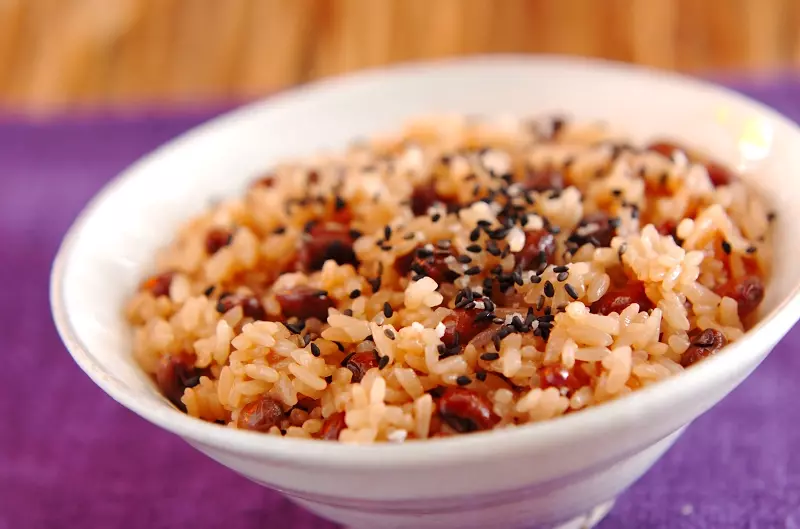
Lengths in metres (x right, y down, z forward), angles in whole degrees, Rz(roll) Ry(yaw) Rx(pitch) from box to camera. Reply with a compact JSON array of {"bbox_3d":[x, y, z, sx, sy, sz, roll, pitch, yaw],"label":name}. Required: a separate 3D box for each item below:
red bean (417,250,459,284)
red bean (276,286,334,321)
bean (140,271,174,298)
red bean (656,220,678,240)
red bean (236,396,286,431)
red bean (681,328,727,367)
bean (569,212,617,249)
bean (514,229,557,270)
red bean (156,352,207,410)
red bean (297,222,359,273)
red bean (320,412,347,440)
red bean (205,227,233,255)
[{"bbox_3d":[0.006,0.000,0.460,0.009,0.006,0.006,8,34,25],"label":"red bean"},{"bbox_3d":[-0.015,0.006,0.456,0.010,0.006,0.006,8,34,25],"label":"red bean"},{"bbox_3d":[-0.040,0.003,0.481,0.008,0.005,0.006,-17,34,-17],"label":"bean"},{"bbox_3d":[0.044,-0.006,0.465,0.006,0.005,0.006,5,32,20],"label":"red bean"},{"bbox_3d":[-0.021,0.023,0.434,0.008,0.006,0.006,-11,30,-5],"label":"red bean"},{"bbox_3d":[0.048,0.013,0.451,0.009,0.006,0.006,-25,37,-27],"label":"red bean"},{"bbox_3d":[0.032,-0.005,0.476,0.009,0.006,0.006,-5,32,2],"label":"bean"},{"bbox_3d":[0.022,-0.002,0.462,0.006,0.006,0.009,14,37,33],"label":"bean"},{"bbox_3d":[-0.034,0.018,0.445,0.007,0.007,0.009,-28,36,-31],"label":"red bean"},{"bbox_3d":[-0.012,-0.003,0.471,0.010,0.007,0.007,-1,31,12],"label":"red bean"},{"bbox_3d":[-0.010,0.025,0.441,0.006,0.005,0.008,21,41,36],"label":"red bean"},{"bbox_3d":[-0.031,-0.004,0.481,0.007,0.006,0.006,-28,36,-31],"label":"red bean"}]

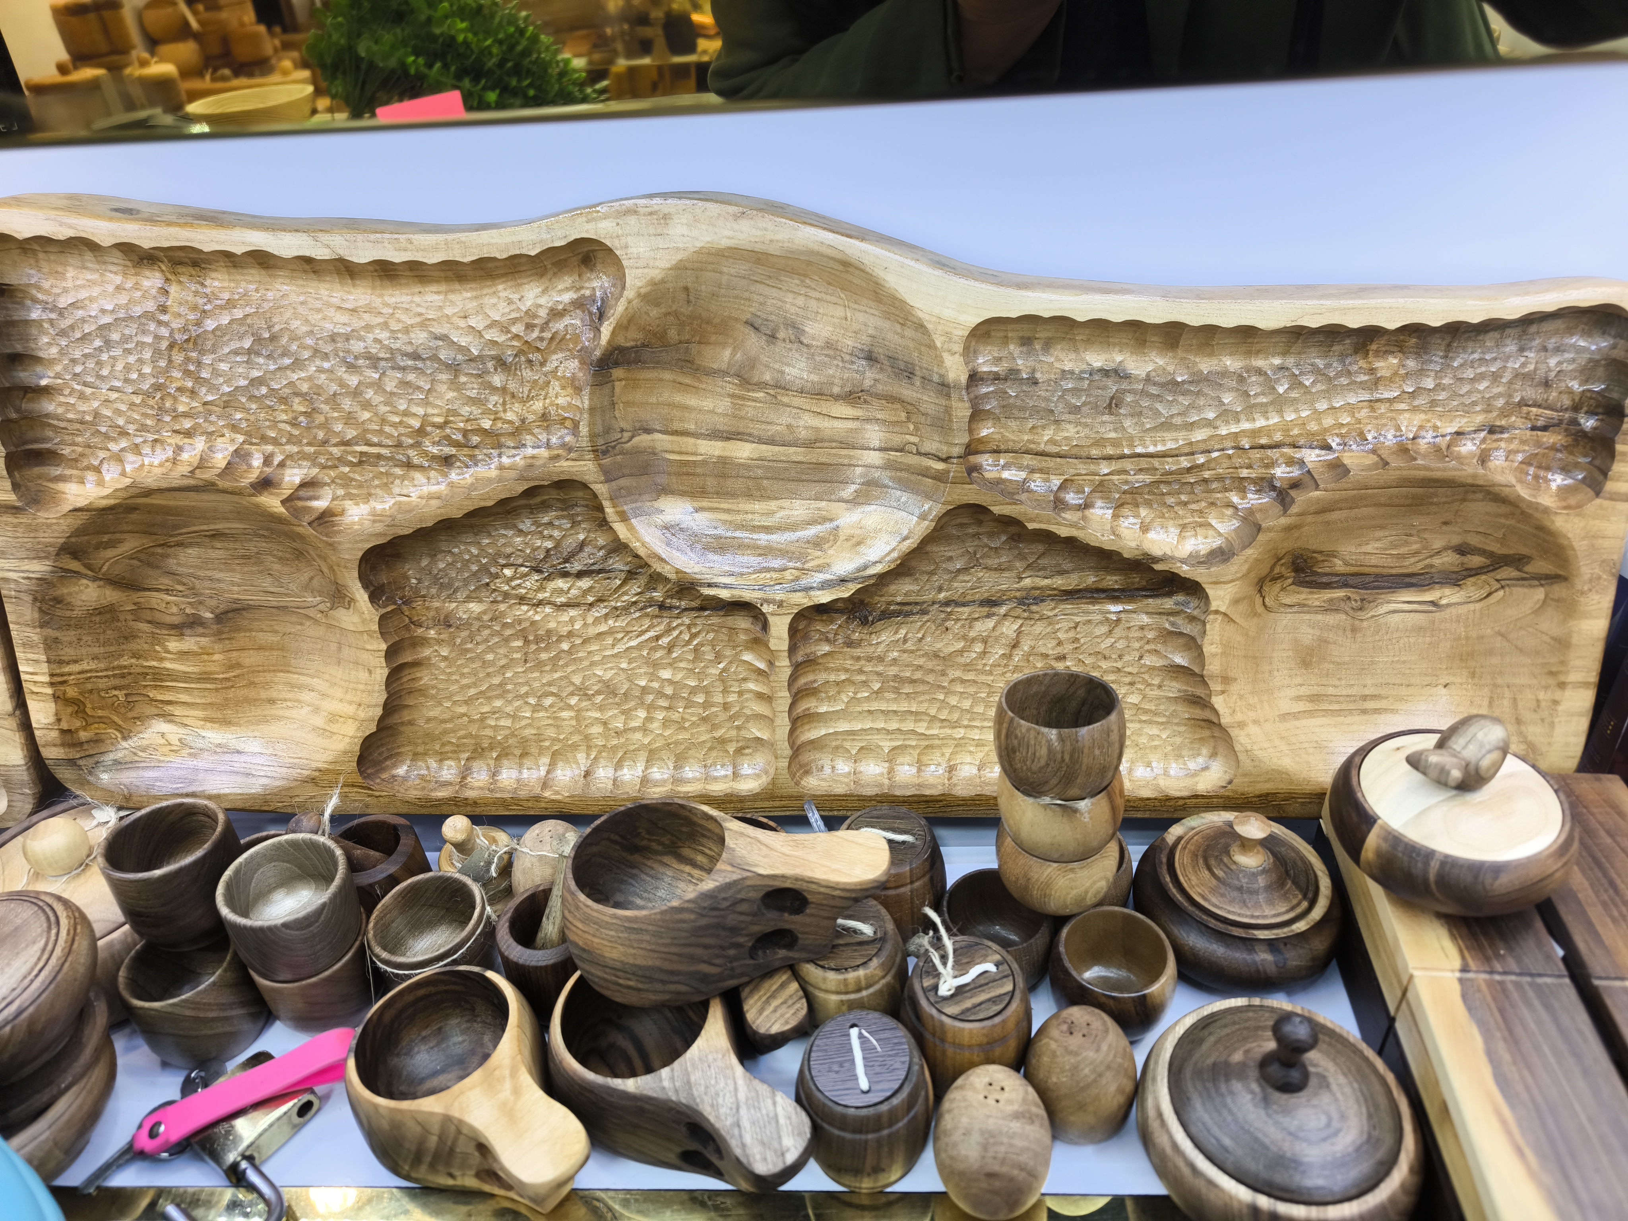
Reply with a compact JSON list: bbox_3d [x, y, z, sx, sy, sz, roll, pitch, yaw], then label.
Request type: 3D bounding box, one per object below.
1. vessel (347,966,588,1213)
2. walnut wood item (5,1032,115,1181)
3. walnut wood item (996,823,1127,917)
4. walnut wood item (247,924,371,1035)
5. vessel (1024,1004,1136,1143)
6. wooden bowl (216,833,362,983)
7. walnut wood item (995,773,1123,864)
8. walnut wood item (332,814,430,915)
[{"bbox_3d":[-0.154,0.239,0.529,0.134,0.078,0.083,24,42,36],"label":"vessel"},{"bbox_3d":[-0.413,0.243,0.568,0.119,0.052,0.119,-1,33,3],"label":"walnut wood item"},{"bbox_3d":[0.123,0.124,0.572,0.061,0.045,0.061,-1,35,3],"label":"walnut wood item"},{"bbox_3d":[-0.254,0.185,0.579,0.057,0.056,0.057,-1,35,3],"label":"walnut wood item"},{"bbox_3d":[0.128,0.220,0.541,0.052,0.072,0.052,-1,33,3],"label":"vessel"},{"bbox_3d":[-0.270,0.160,0.591,0.064,0.052,0.064,-2,33,1],"label":"wooden bowl"},{"bbox_3d":[0.126,0.102,0.575,0.065,0.052,0.065,-1,33,3],"label":"walnut wood item"},{"bbox_3d":[-0.237,0.152,0.621,0.057,0.060,0.057,-1,35,3],"label":"walnut wood item"}]

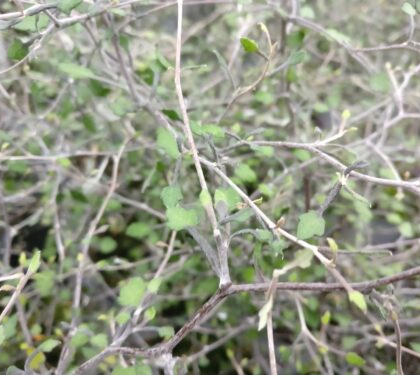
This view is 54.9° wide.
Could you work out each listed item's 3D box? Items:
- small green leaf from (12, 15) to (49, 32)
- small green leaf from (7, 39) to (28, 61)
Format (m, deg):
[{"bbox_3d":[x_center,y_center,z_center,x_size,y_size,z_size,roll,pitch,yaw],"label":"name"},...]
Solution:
[{"bbox_3d":[-0.117,-0.107,0.265,0.024,0.013,0.003,9,-8,-26],"label":"small green leaf"},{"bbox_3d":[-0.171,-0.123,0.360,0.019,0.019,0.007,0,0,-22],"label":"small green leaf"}]

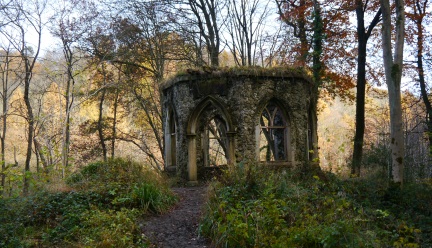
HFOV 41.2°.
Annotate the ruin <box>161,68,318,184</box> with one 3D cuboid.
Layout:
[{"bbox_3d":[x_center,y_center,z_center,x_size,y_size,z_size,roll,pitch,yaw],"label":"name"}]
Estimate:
[{"bbox_3d":[0.807,0.219,19.355,5.060,3.330,5.060,-4,-5,22],"label":"ruin"}]

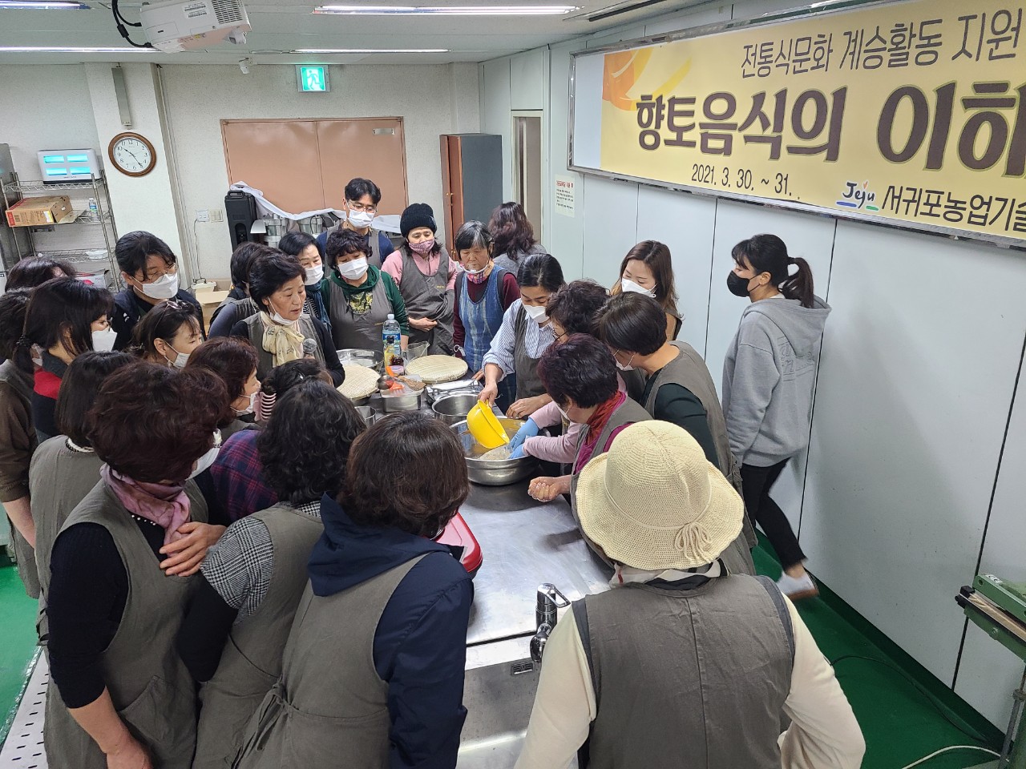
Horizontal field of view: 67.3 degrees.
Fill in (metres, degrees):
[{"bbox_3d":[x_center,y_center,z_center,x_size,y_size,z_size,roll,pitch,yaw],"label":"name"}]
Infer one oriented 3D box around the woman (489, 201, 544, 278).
[{"bbox_3d":[0.029,-0.301,4.577,0.450,1.560,0.300,-18,25,-39],"label":"woman"}]

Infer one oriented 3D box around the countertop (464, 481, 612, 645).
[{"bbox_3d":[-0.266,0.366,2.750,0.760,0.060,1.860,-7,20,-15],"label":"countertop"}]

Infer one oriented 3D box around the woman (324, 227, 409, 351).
[{"bbox_3d":[-0.772,-0.094,4.111,0.470,1.510,0.360,-8,20,-18],"label":"woman"}]

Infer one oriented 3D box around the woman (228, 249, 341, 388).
[{"bbox_3d":[-0.905,0.255,3.174,0.470,1.550,0.340,-16,24,-36],"label":"woman"}]

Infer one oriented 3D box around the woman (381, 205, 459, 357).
[{"bbox_3d":[-0.487,-0.230,4.392,0.450,1.570,0.320,-8,21,-20],"label":"woman"}]

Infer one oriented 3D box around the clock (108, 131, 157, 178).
[{"bbox_3d":[-3.294,-1.994,6.681,0.368,0.368,0.050,-6,20,-15],"label":"clock"}]

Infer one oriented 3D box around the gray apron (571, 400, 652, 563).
[{"bbox_3d":[0.340,0.392,2.374,0.400,0.850,0.450,-5,20,-10],"label":"gray apron"}]

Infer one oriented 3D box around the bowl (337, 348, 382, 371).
[{"bbox_3d":[-0.774,-0.067,3.669,0.345,0.110,0.345,-1,19,0],"label":"bowl"}]

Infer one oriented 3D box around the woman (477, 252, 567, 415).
[{"bbox_3d":[0.137,0.213,3.148,0.560,1.530,0.480,6,21,20],"label":"woman"}]

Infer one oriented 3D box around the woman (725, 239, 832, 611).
[{"bbox_3d":[1.015,0.210,3.129,0.450,1.590,0.500,-19,26,-40],"label":"woman"}]

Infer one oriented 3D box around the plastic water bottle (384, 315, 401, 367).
[{"bbox_3d":[-0.604,-0.194,3.816,0.092,0.306,0.092,-7,20,-15],"label":"plastic water bottle"}]

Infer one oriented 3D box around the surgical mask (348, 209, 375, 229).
[{"bbox_3d":[-0.828,-0.902,4.168,0.145,0.110,0.090,-11,42,-27],"label":"surgical mask"}]

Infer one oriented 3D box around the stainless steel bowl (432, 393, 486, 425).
[{"bbox_3d":[-0.197,0.139,3.117,0.245,0.120,0.245,-1,20,0],"label":"stainless steel bowl"}]

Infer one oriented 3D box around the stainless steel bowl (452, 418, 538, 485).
[{"bbox_3d":[-0.064,0.236,2.733,0.390,0.130,0.390,-1,19,0],"label":"stainless steel bowl"}]

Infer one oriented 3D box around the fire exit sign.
[{"bbox_3d":[-1.905,-2.917,7.342,0.290,0.230,0.045,-7,20,-15],"label":"fire exit sign"}]

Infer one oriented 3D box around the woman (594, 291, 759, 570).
[{"bbox_3d":[0.543,0.426,2.563,0.550,1.500,0.480,-1,19,-1],"label":"woman"}]

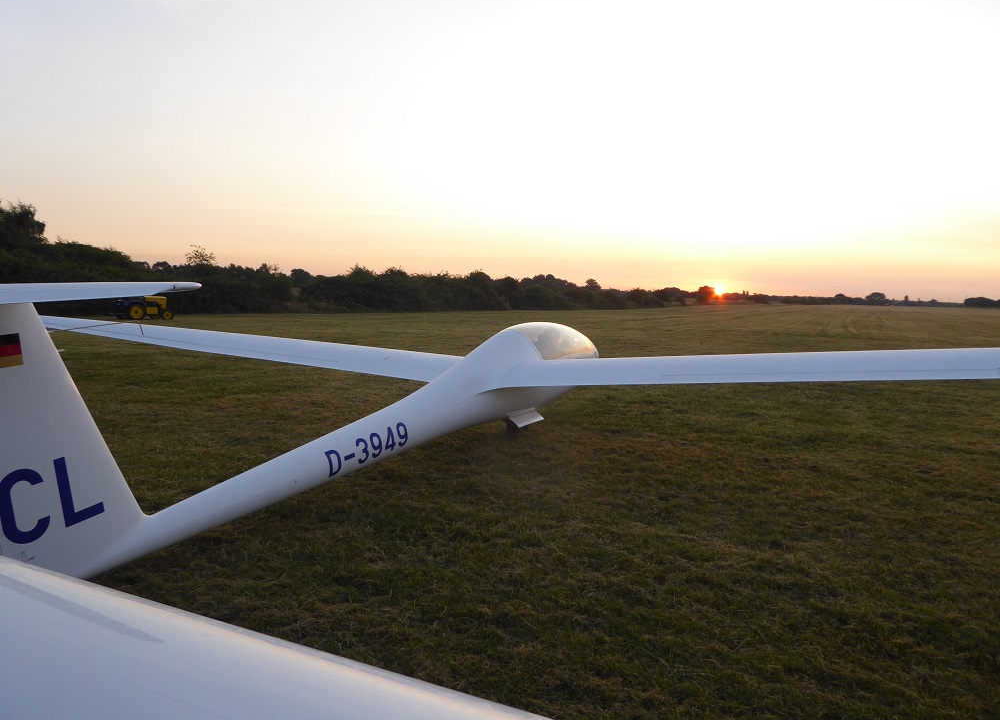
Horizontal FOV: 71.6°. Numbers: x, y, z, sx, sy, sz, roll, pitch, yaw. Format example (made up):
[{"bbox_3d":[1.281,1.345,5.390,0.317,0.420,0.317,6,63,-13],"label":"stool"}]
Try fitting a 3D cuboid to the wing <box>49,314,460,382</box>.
[{"bbox_3d":[-3.535,-0.239,7.973,6.915,0.165,0.920,6,13,24],"label":"wing"}]

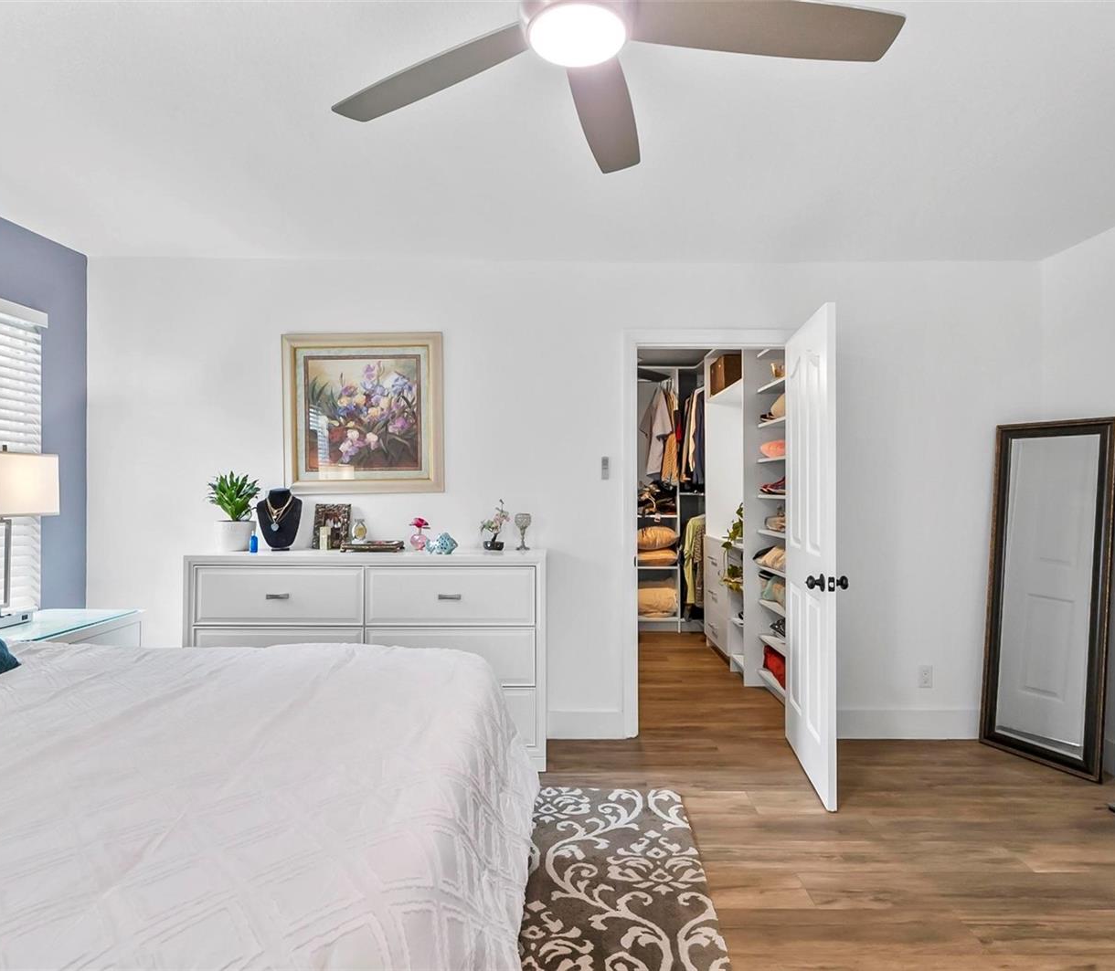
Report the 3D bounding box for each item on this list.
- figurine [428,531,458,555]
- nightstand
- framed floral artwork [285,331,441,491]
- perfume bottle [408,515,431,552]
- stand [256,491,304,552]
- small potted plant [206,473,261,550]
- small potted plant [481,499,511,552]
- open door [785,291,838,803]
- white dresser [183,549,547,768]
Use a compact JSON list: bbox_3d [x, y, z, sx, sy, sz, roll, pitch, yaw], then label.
[{"bbox_3d":[-0.530,0.267,3.015,0.145,0.104,0.055,0,0,0],"label":"figurine"},{"bbox_3d":[-2.183,0.940,2.745,0.475,0.715,0.650,0,0,0],"label":"nightstand"},{"bbox_3d":[-0.990,-0.368,3.320,0.812,0.808,0.045,-1,0,0],"label":"framed floral artwork"},{"bbox_3d":[-0.683,0.237,3.205,0.103,0.164,0.090,0,0,0],"label":"perfume bottle"},{"bbox_3d":[-1.365,0.167,3.185,0.224,0.305,0.120,0,0,-10],"label":"stand"},{"bbox_3d":[-1.595,0.125,3.200,0.250,0.388,0.230,0,0,0],"label":"small potted plant"},{"bbox_3d":[-0.305,0.193,3.205,0.150,0.253,0.115,0,0,0],"label":"small potted plant"},{"bbox_3d":[1.134,0.281,2.937,0.042,2.010,0.762,0,0,8],"label":"open door"},{"bbox_3d":[-0.876,0.809,3.130,1.646,0.979,0.400,0,0,0],"label":"white dresser"}]

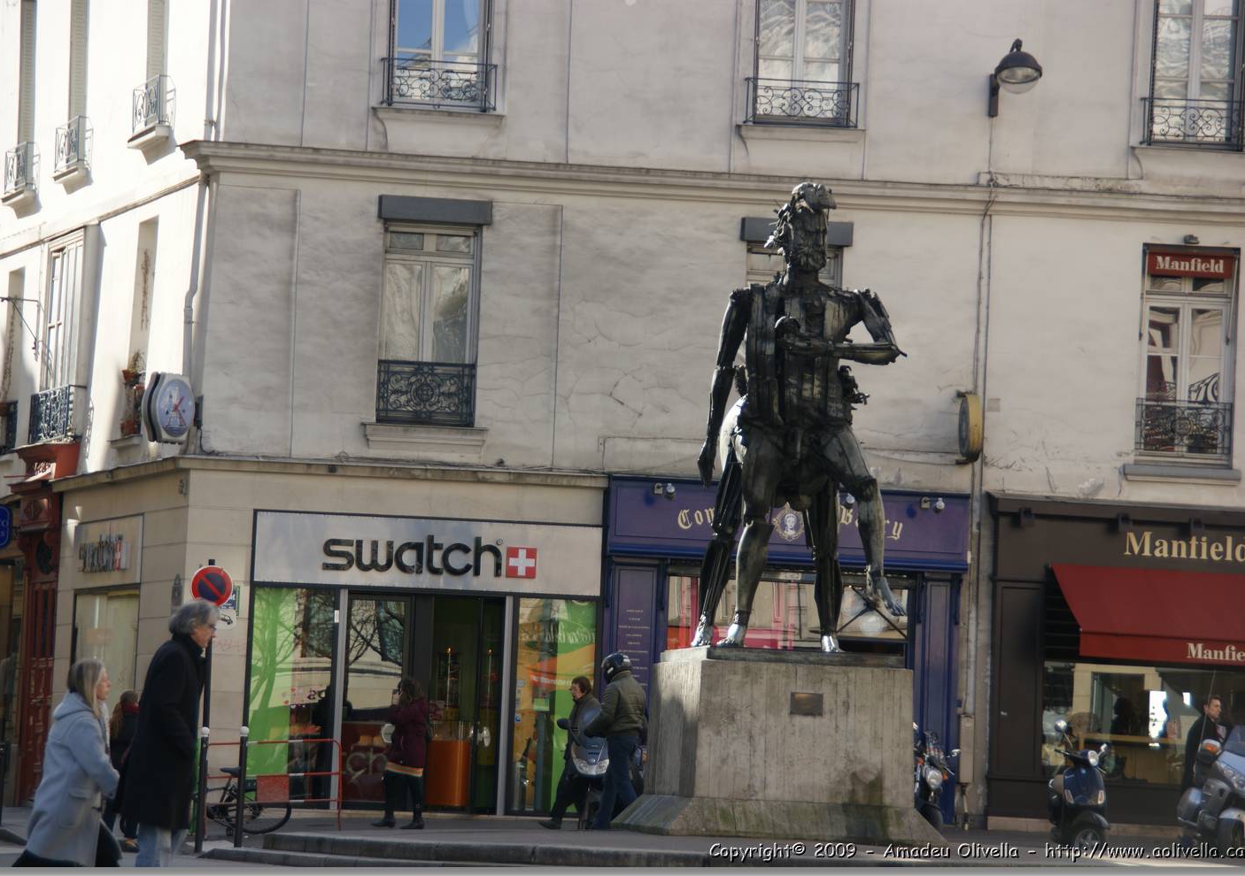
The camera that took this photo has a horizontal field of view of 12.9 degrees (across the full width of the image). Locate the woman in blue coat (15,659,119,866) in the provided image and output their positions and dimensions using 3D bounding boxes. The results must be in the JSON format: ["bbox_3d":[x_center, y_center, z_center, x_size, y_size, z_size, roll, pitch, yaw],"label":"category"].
[{"bbox_3d":[-3.046,2.003,30.149,0.720,1.580,0.500,2,-4,0],"label":"woman in blue coat"}]

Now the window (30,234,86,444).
[{"bbox_3d":[-7.179,-1.277,70.035,0.250,2.600,1.750,3,-3,-17],"label":"window"}]

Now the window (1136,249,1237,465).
[{"bbox_3d":[6.684,-0.962,65.452,1.170,2.580,0.200,3,-3,-13],"label":"window"}]

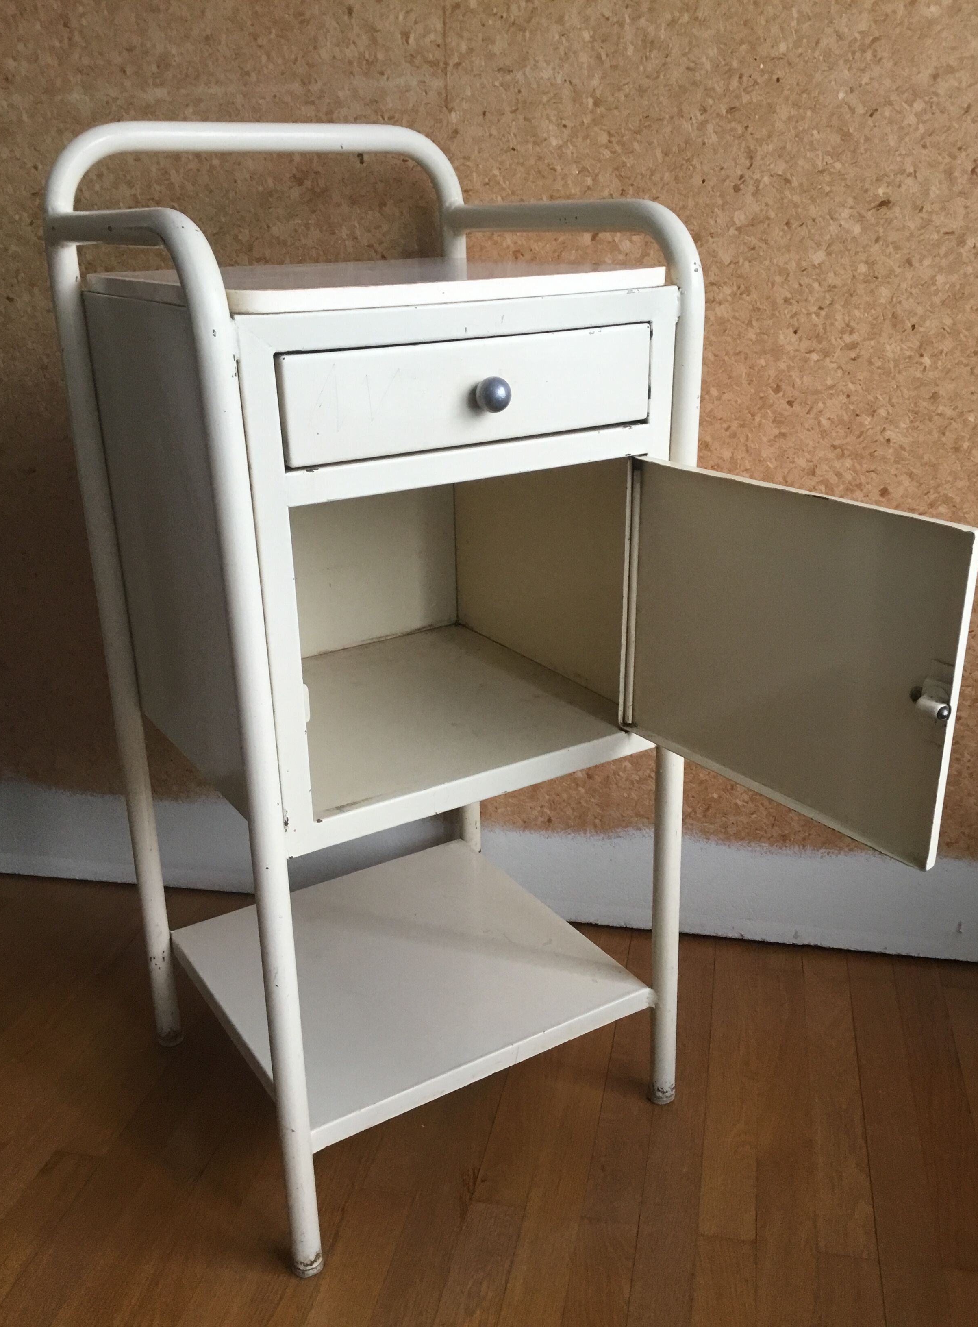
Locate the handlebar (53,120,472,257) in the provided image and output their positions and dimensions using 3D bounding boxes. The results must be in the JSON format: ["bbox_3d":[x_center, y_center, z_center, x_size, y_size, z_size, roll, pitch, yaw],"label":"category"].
[{"bbox_3d":[-0.203,-0.438,1.104,0.415,0.117,0.025,-14,24,-29],"label":"handlebar"}]

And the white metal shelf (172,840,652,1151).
[{"bbox_3d":[-0.091,0.312,1.220,0.360,0.022,0.358,-14,24,-29],"label":"white metal shelf"}]

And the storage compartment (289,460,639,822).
[{"bbox_3d":[-0.088,-0.075,1.054,0.322,0.239,0.329,-14,24,-29],"label":"storage compartment"}]

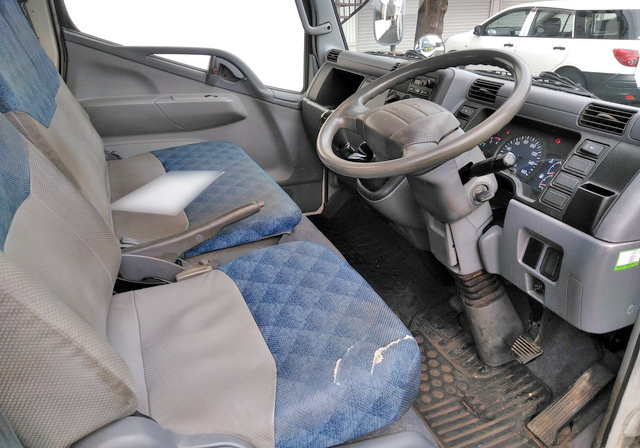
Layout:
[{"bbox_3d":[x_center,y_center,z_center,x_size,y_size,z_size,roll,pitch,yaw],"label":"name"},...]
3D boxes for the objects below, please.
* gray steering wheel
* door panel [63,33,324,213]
[{"bbox_3d":[0.208,-0.213,1.022,0.430,0.090,0.430,-34,34,-8],"label":"gray steering wheel"},{"bbox_3d":[-0.432,-0.345,1.994,1.000,0.800,0.120,-11,27,-22],"label":"door panel"}]

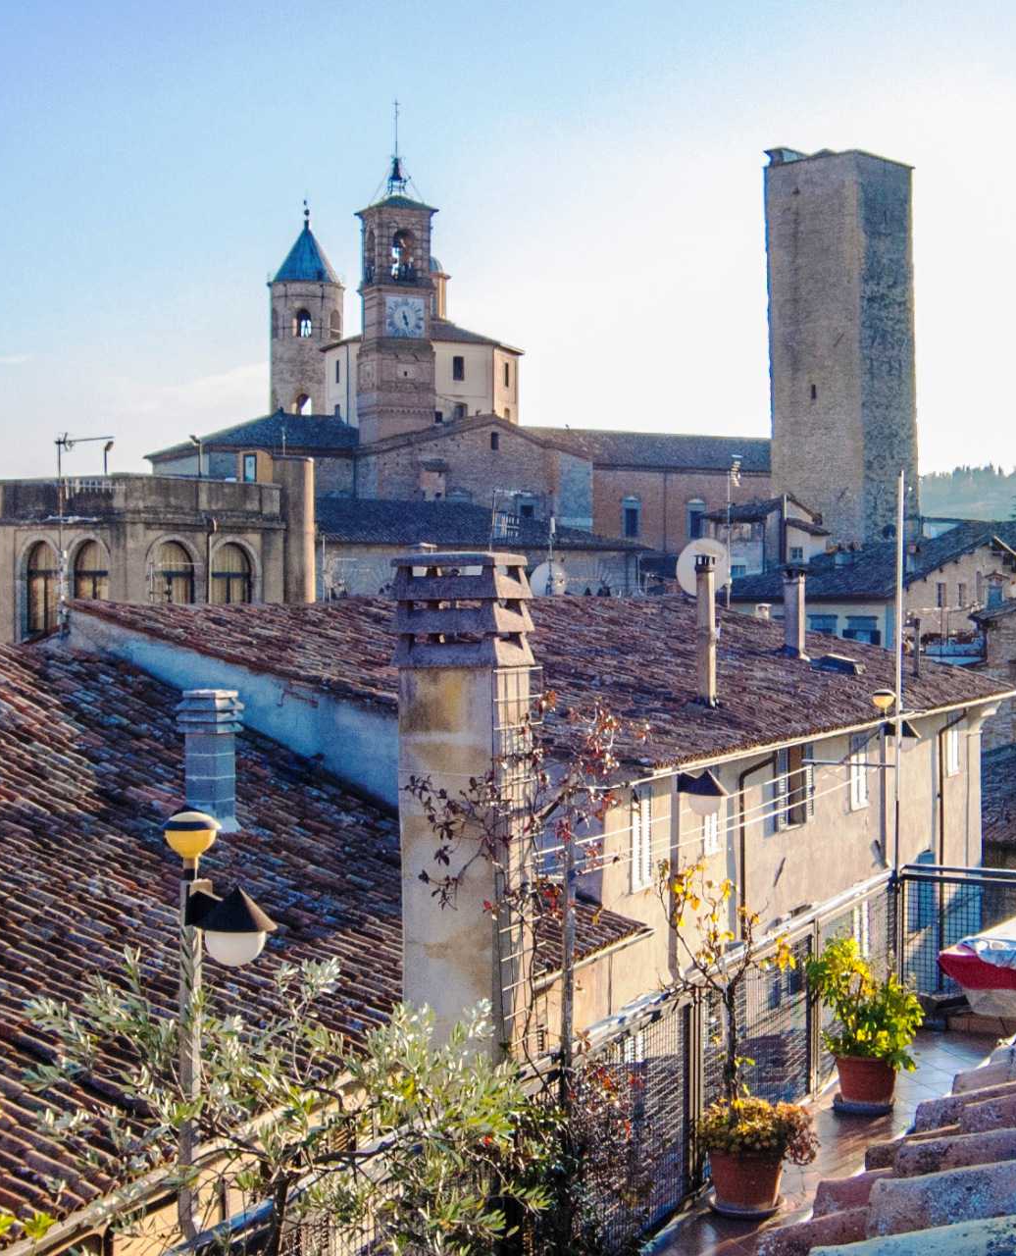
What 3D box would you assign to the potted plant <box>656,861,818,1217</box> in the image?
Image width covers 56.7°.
[{"bbox_3d":[1.186,2.113,4.880,0.820,1.800,0.750,0,1,0],"label":"potted plant"}]

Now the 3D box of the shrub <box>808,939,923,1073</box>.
[{"bbox_3d":[2.203,2.312,5.800,0.700,0.820,0.680,0,1,0],"label":"shrub"}]

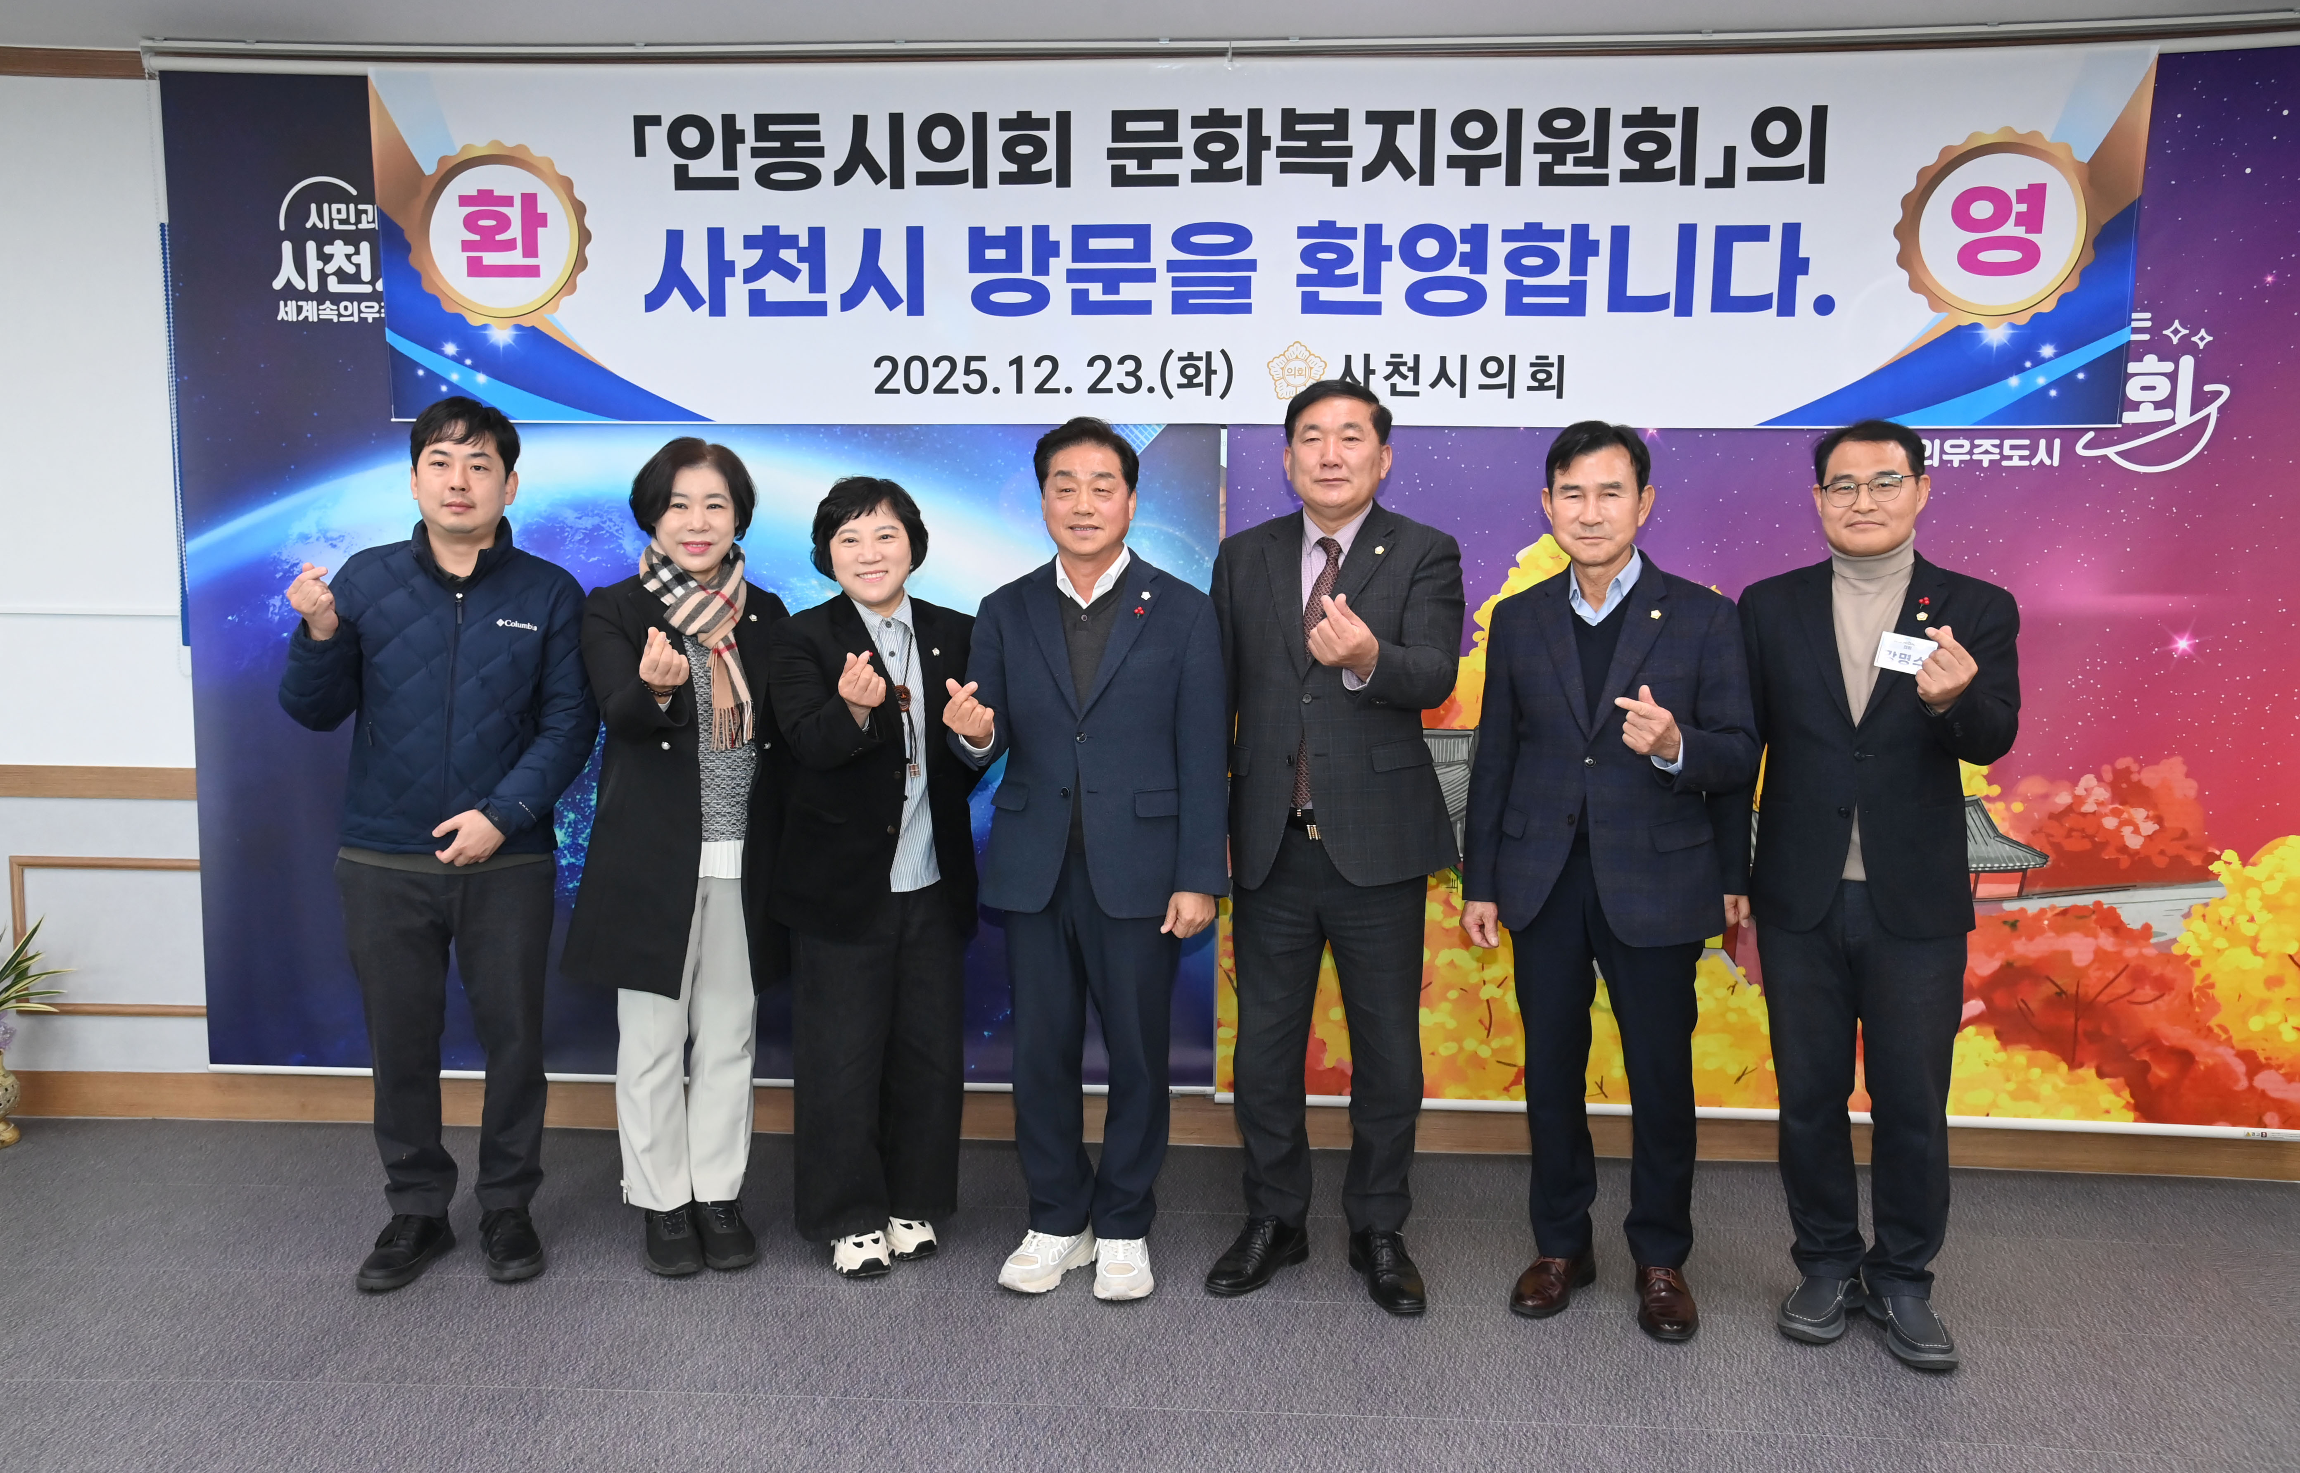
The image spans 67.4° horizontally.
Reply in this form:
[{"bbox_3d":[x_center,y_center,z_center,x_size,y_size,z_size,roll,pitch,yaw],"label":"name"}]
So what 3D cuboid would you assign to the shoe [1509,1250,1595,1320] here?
[{"bbox_3d":[0.789,1.031,3.382,0.108,0.110,0.285,4,7,33],"label":"shoe"}]

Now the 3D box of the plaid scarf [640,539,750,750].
[{"bbox_3d":[-0.909,-0.180,3.459,0.220,0.420,0.200,-1,6,-15],"label":"plaid scarf"}]

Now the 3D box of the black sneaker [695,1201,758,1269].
[{"bbox_3d":[-0.878,1.006,3.577,0.100,0.100,0.250,-2,6,-25],"label":"black sneaker"}]

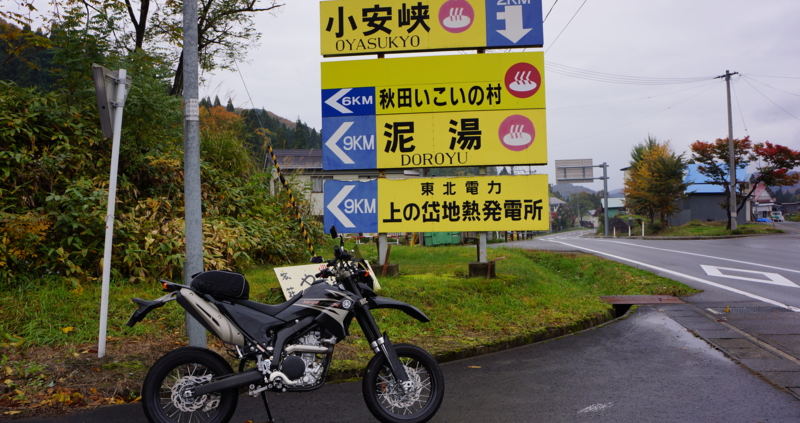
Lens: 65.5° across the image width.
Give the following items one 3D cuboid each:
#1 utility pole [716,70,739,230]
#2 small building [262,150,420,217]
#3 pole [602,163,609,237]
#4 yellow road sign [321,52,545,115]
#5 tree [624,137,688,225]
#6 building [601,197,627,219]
[{"bbox_3d":[22.246,-4.118,42.000,1.600,10.800,0.400,-2,-2,37],"label":"utility pole"},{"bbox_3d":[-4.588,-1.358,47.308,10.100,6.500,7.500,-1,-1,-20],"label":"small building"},{"bbox_3d":[18.316,-1.026,55.500,0.350,6.600,0.350,-1,-1,0],"label":"pole"},{"bbox_3d":[0.568,-2.162,10.550,3.770,0.920,0.120,-1,-1,6],"label":"yellow road sign"},{"bbox_3d":[22.265,-2.647,54.000,5.200,7.500,5.000,-2,-1,22],"label":"tree"},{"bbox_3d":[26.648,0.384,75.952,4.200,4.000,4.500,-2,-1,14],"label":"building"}]

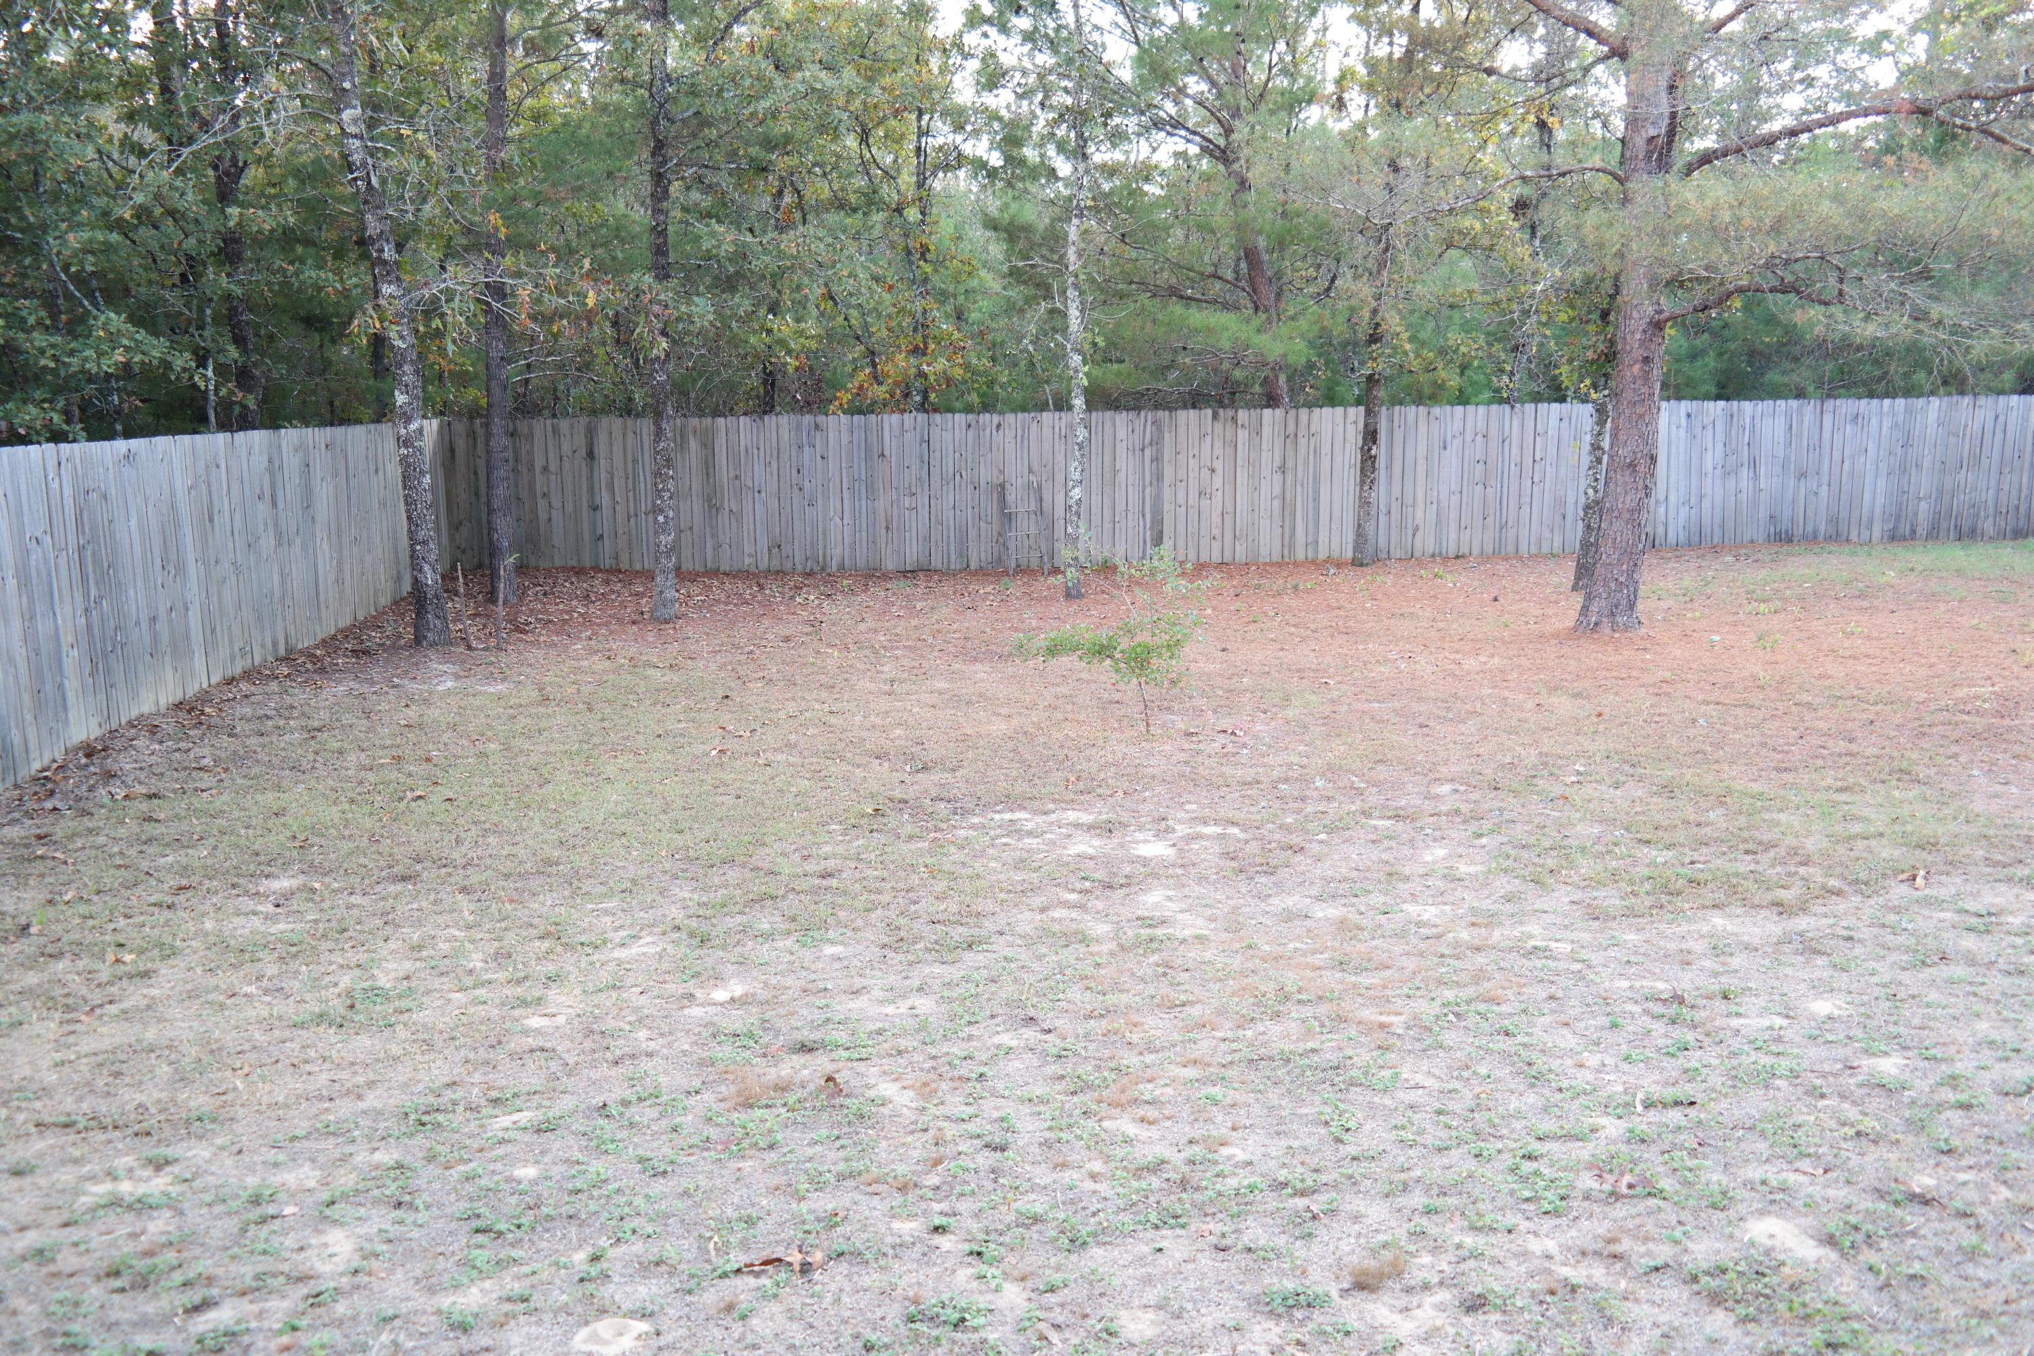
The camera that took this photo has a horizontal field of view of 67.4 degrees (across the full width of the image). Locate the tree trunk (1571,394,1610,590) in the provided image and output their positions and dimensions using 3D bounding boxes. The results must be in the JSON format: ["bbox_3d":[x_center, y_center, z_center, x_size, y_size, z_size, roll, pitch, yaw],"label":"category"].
[{"bbox_3d":[5.614,-1.816,14.817,0.240,1.960,0.240,7,10,20],"label":"tree trunk"}]

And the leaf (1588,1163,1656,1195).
[{"bbox_3d":[1.504,1.242,3.791,0.160,0.045,0.110,4,11,23],"label":"leaf"}]

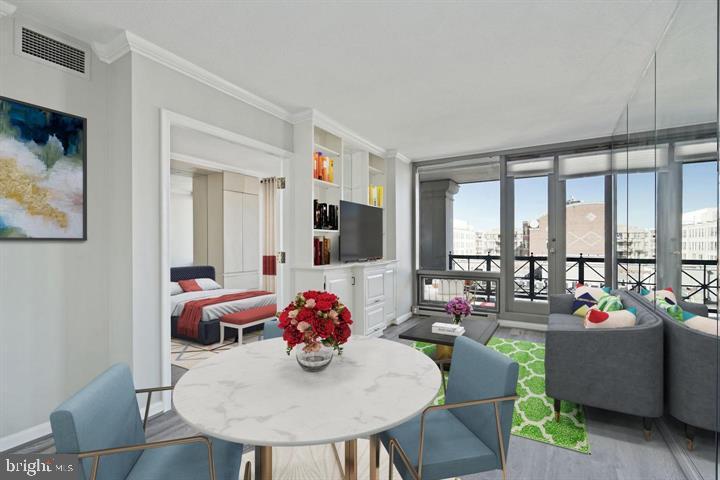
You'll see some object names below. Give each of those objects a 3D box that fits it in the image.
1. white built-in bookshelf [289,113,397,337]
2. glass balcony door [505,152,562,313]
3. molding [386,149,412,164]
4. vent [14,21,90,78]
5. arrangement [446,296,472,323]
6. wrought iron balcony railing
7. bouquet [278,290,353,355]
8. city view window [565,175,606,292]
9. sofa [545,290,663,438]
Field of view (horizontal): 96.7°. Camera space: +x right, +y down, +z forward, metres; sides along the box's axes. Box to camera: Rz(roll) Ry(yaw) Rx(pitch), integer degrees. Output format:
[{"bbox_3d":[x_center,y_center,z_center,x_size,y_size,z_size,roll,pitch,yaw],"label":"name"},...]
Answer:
[{"bbox_3d":[-0.057,-0.025,4.131,0.570,2.570,1.765,0,0,30],"label":"white built-in bookshelf"},{"bbox_3d":[2.383,-0.050,4.480,0.670,2.180,0.060,0,0,30],"label":"glass balcony door"},{"bbox_3d":[0.654,-1.268,5.039,0.200,0.105,0.640,0,0,30],"label":"molding"},{"bbox_3d":[-2.011,-1.238,2.117,0.030,0.245,0.376,0,0,30],"label":"vent"},{"bbox_3d":[1.040,0.745,3.380,0.280,0.290,0.280,0,0,30],"label":"arrangement"},{"bbox_3d":[3.699,0.713,5.946,4.099,0.895,0.080,0,0,30],"label":"wrought iron balcony railing"},{"bbox_3d":[-0.196,0.359,1.410,0.310,0.260,0.310,0,0,0],"label":"bouquet"},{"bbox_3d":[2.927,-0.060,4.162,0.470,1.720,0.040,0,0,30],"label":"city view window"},{"bbox_3d":[2.008,0.885,2.805,0.655,0.750,1.790,0,0,30],"label":"sofa"}]

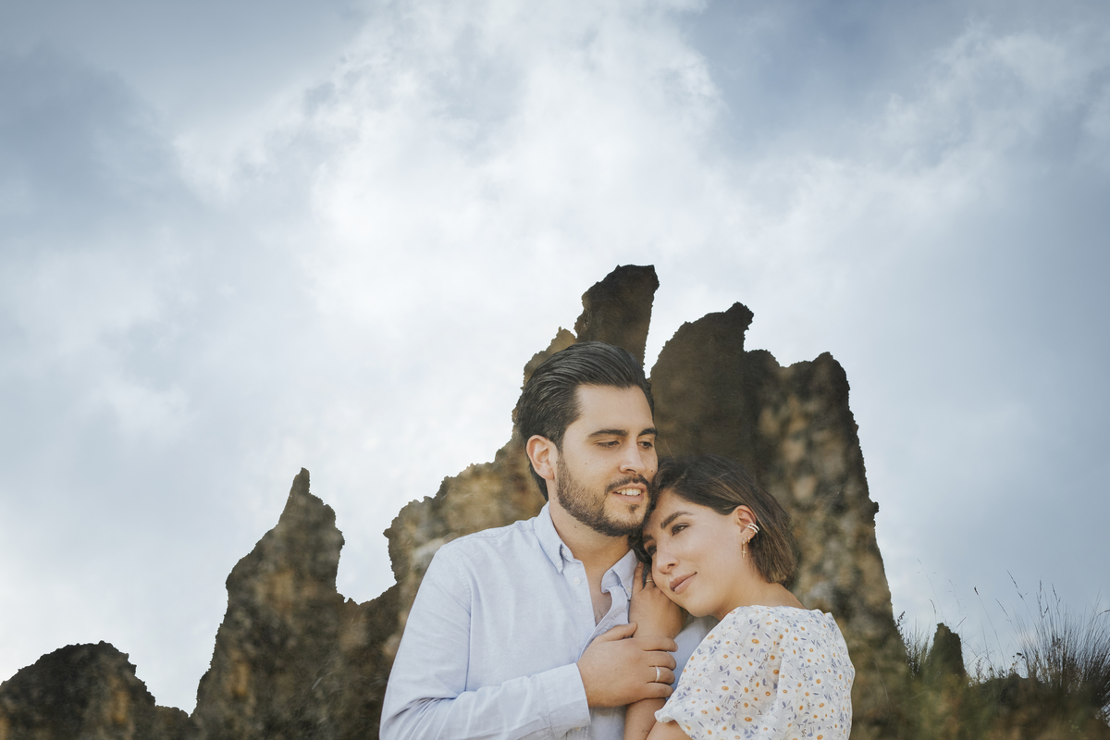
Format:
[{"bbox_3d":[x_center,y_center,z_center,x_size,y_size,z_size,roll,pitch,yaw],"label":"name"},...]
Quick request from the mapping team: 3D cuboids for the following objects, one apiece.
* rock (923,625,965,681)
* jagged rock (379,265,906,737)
[{"bbox_3d":[1.802,1.314,12.000,0.190,0.270,0.160,0,-6,0],"label":"rock"},{"bbox_3d":[0.405,0.636,12.000,2.400,2.250,1.400,0,-6,0],"label":"jagged rock"}]

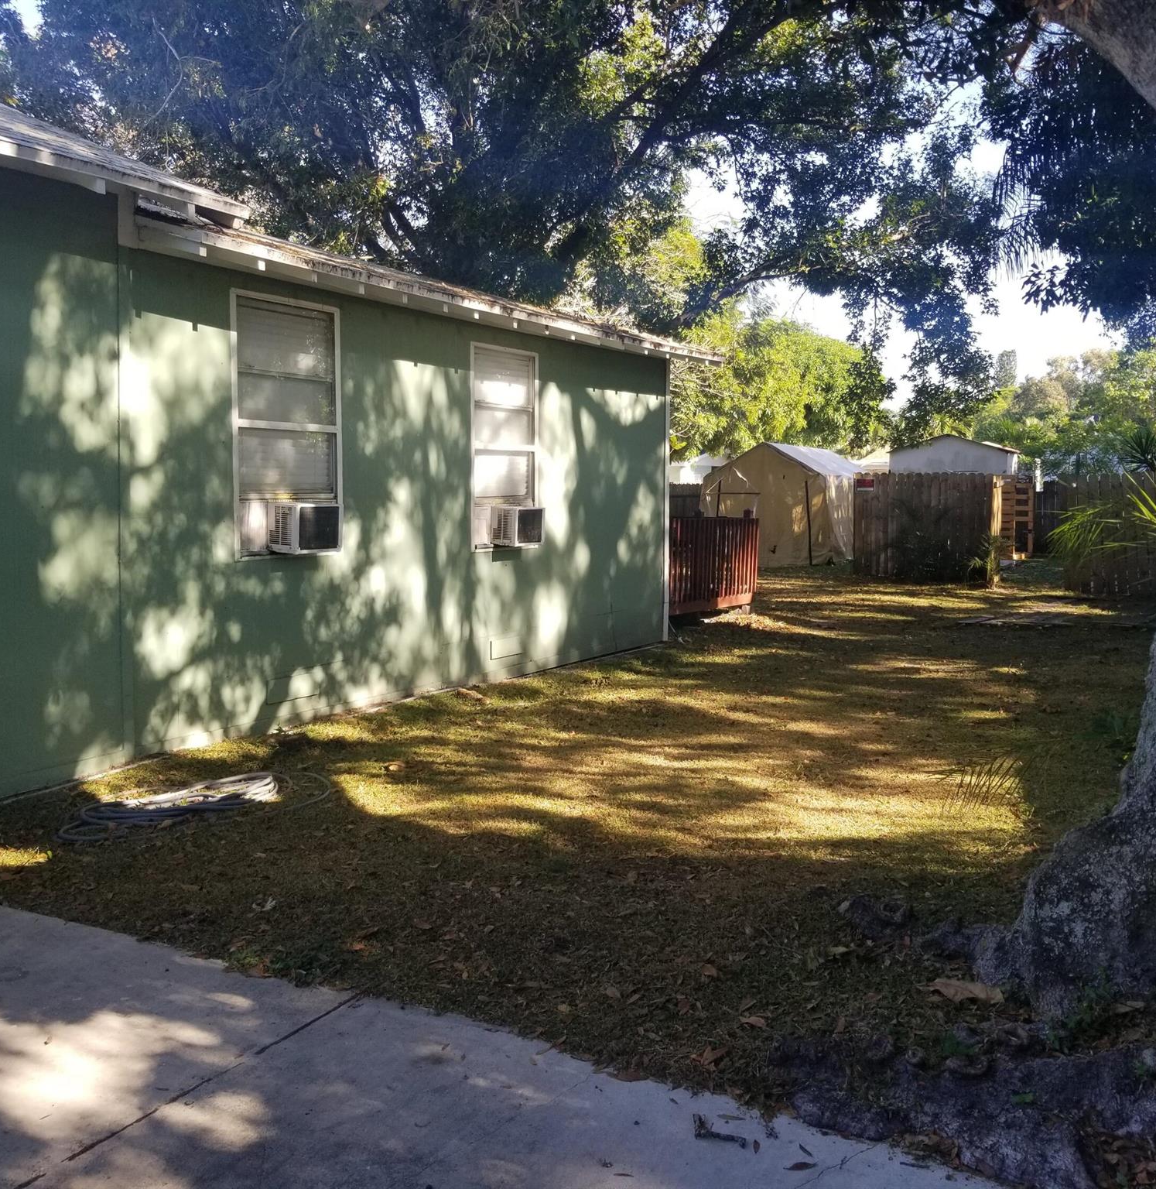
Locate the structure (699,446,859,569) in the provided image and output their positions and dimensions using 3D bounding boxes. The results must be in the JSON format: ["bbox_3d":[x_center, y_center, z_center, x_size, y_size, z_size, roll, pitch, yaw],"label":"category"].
[{"bbox_3d":[4.539,-1.839,24.756,2.750,2.450,3.100,3,4,34],"label":"structure"}]

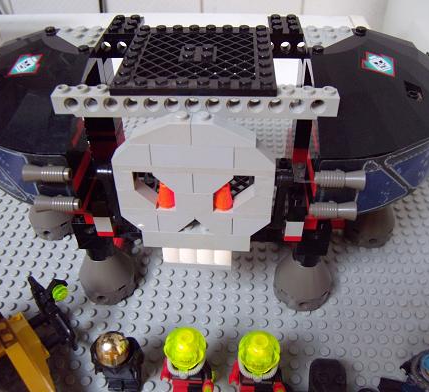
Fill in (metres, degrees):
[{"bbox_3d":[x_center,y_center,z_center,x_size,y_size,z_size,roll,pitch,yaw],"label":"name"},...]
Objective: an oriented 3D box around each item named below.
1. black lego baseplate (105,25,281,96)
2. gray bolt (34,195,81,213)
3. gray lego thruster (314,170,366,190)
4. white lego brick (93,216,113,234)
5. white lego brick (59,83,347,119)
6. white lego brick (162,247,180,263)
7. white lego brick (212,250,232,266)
[{"bbox_3d":[-0.007,-0.061,0.184,0.064,0.005,0.064,1,41,3],"label":"black lego baseplate"},{"bbox_3d":[-0.065,0.003,0.175,0.020,0.008,0.008,1,41,3],"label":"gray bolt"},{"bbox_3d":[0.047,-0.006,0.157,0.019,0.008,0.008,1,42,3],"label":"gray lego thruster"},{"bbox_3d":[-0.052,0.011,0.201,0.008,0.010,0.008,1,42,3],"label":"white lego brick"},{"bbox_3d":[-0.008,-0.038,0.167,0.112,0.011,0.008,1,41,3],"label":"white lego brick"},{"bbox_3d":[-0.020,0.026,0.202,0.008,0.010,0.008,1,41,3],"label":"white lego brick"},{"bbox_3d":[0.004,0.026,0.200,0.008,0.010,0.008,1,42,3],"label":"white lego brick"}]

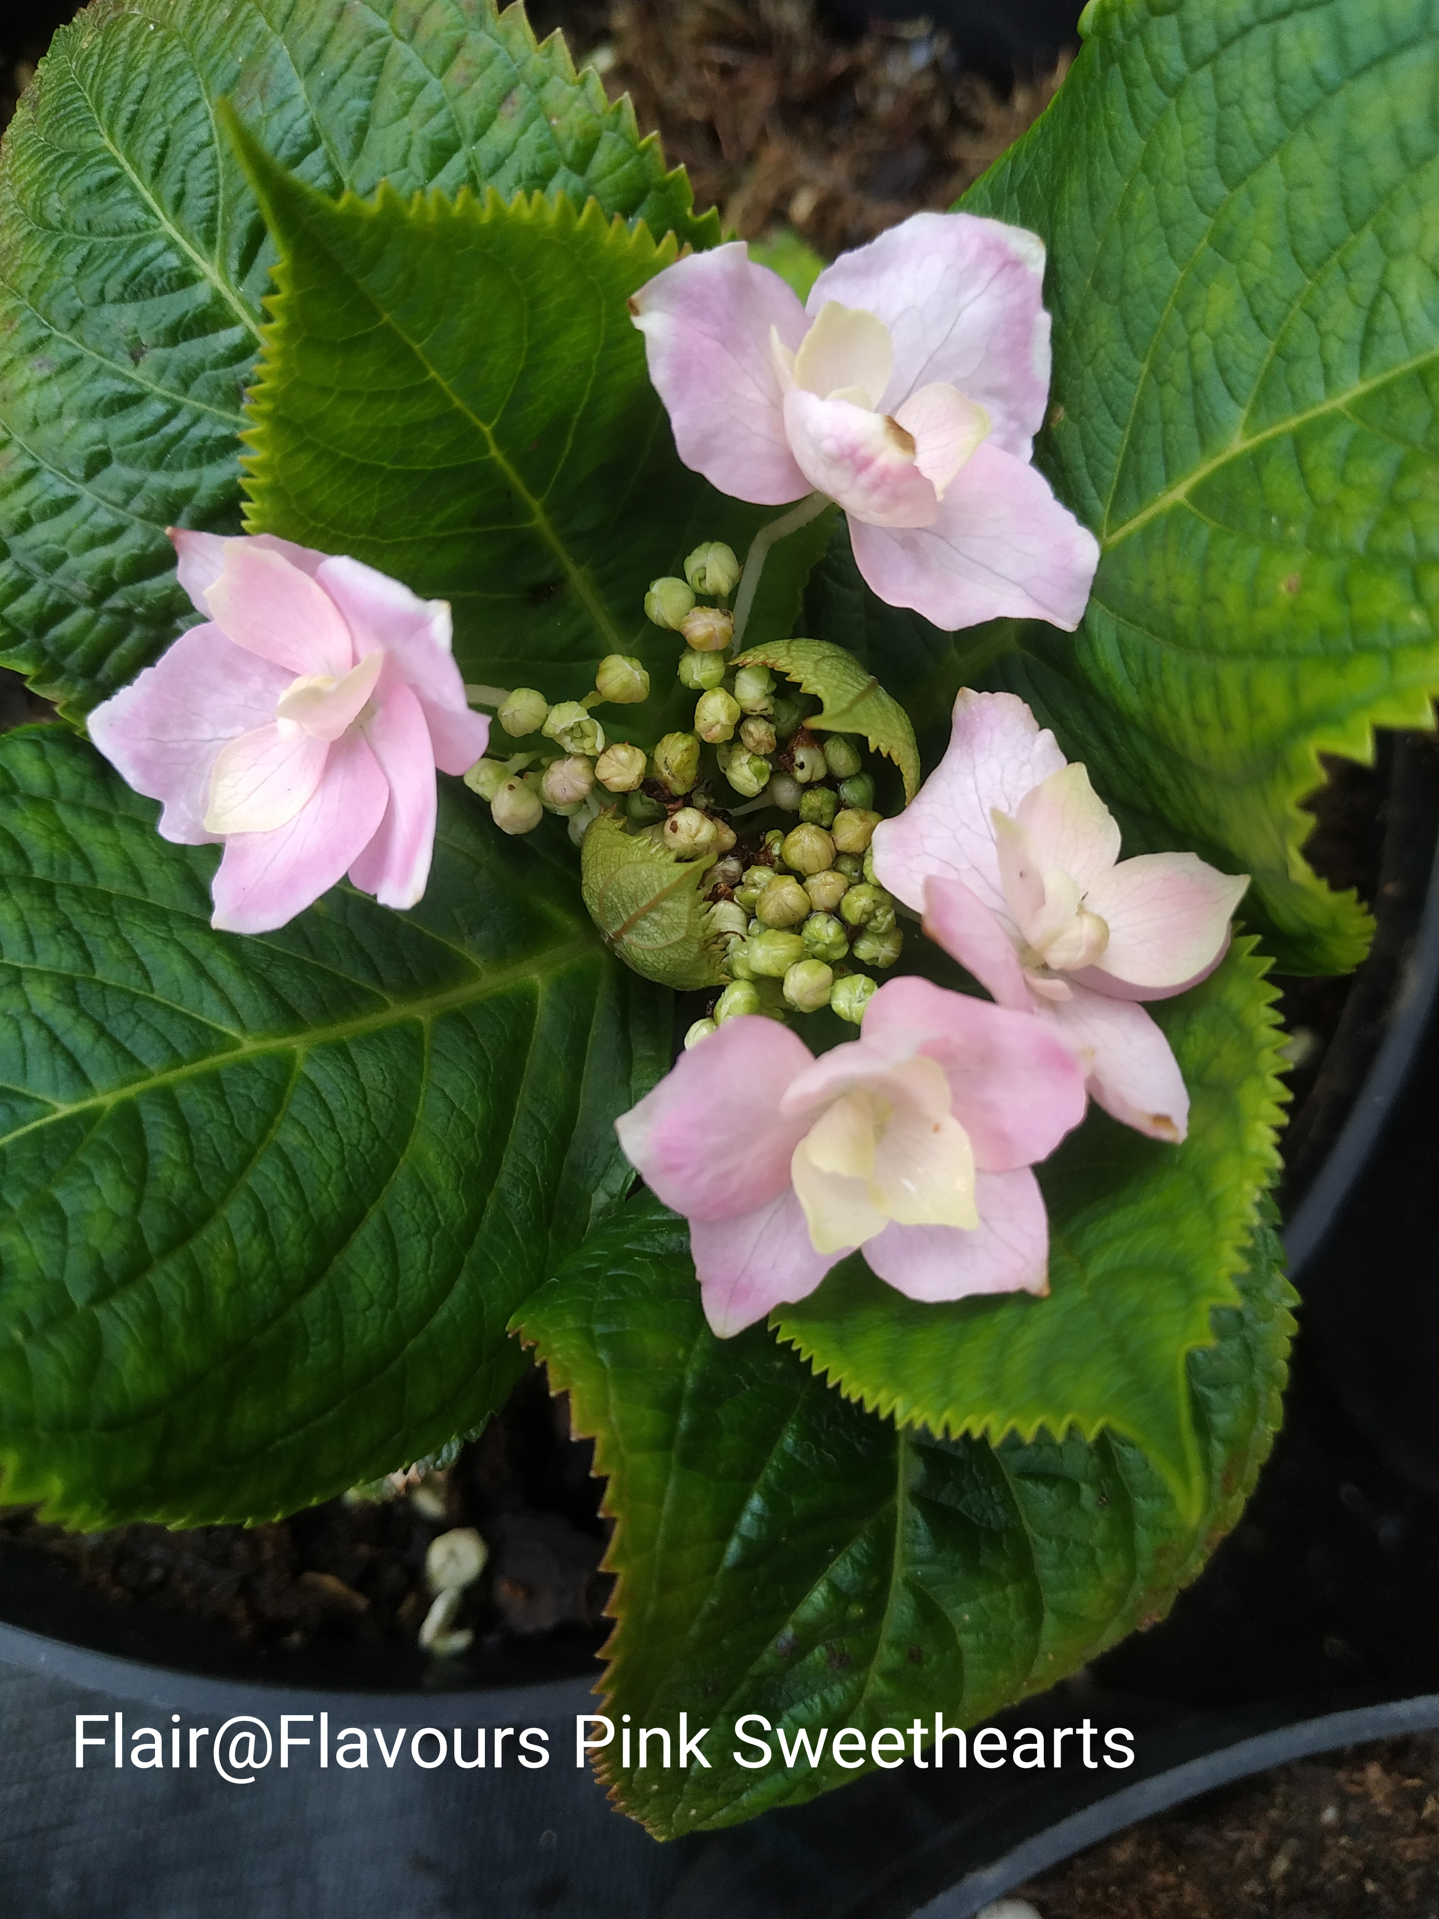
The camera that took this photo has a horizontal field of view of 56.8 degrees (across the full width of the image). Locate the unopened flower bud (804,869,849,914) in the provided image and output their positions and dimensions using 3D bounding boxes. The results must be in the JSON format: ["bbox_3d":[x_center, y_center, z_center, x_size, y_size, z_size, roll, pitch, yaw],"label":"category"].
[{"bbox_3d":[0.013,-0.009,0.166,0.006,0.006,0.006,1,81,-3],"label":"unopened flower bud"}]

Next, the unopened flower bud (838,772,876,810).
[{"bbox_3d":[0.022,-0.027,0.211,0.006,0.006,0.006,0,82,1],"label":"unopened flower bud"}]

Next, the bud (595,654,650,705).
[{"bbox_3d":[-0.012,-0.034,0.164,0.007,0.006,0.006,1,81,-3],"label":"bud"}]

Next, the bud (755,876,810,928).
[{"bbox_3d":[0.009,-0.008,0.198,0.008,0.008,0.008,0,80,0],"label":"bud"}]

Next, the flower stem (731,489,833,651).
[{"bbox_3d":[0.007,-0.047,0.160,0.005,0.003,0.023,32,108,0],"label":"flower stem"}]

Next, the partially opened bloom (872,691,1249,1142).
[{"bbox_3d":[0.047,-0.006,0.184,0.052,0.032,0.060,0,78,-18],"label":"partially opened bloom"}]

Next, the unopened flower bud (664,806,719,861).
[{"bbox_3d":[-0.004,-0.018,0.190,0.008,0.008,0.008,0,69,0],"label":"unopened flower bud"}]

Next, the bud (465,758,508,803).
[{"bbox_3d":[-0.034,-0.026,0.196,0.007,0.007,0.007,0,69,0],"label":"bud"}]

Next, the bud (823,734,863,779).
[{"bbox_3d":[0.016,-0.026,0.170,0.005,0.006,0.006,1,81,-3],"label":"bud"}]

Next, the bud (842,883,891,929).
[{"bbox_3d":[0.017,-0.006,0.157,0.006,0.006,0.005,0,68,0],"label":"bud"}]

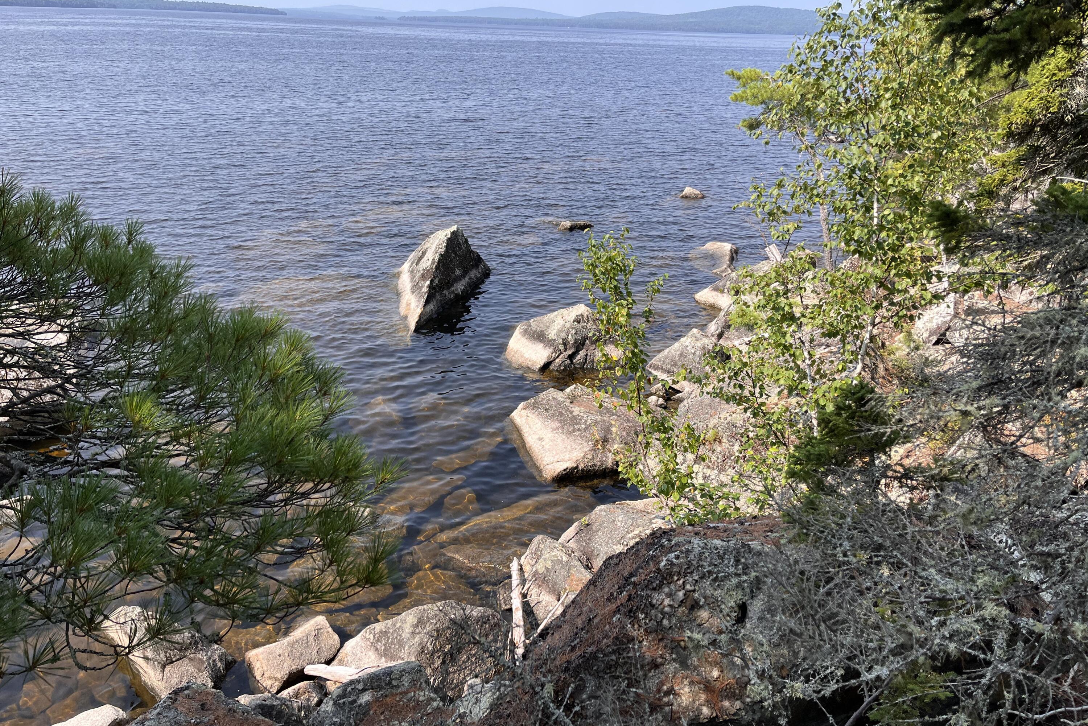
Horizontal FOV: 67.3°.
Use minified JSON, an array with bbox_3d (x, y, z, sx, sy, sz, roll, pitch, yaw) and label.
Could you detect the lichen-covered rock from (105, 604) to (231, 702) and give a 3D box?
[{"bbox_3d":[-2.343,1.748,5.075,0.920,0.400,0.550,20,28,36],"label":"lichen-covered rock"}]

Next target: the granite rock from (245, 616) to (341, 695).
[{"bbox_3d":[-1.544,1.790,5.027,0.550,0.350,0.420,-10,26,-28],"label":"granite rock"}]

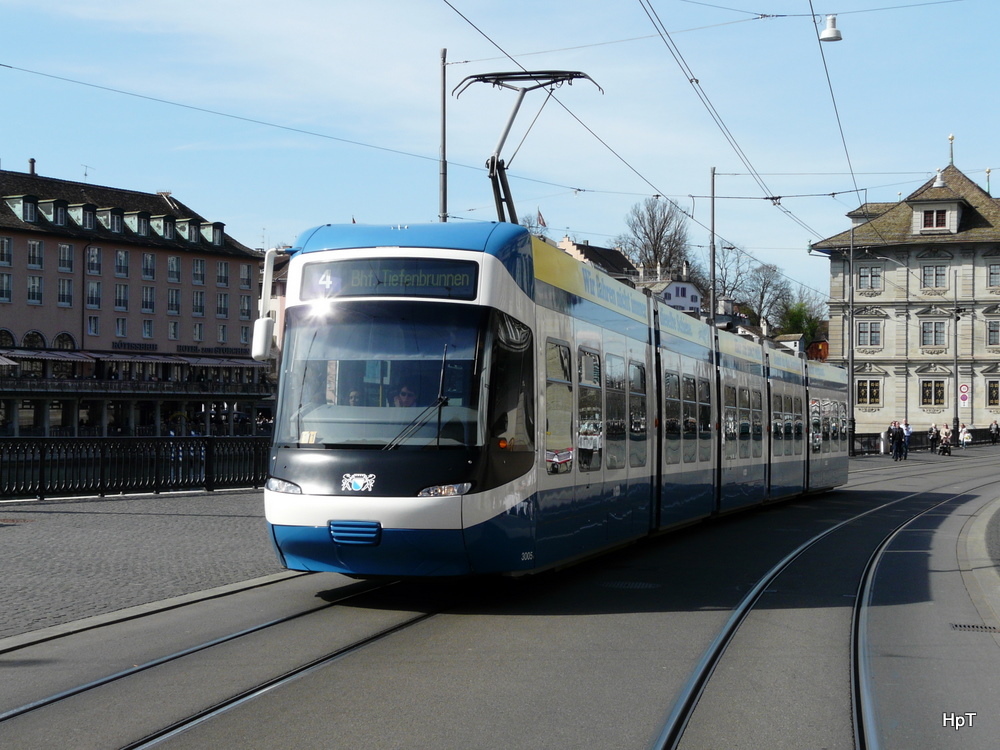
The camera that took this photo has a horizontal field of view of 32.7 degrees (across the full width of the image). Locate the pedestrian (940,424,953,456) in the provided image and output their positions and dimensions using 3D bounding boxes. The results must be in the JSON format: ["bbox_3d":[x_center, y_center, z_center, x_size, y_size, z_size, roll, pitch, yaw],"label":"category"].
[{"bbox_3d":[23.839,3.433,91.000,0.580,1.650,0.450,0,-1,18],"label":"pedestrian"}]

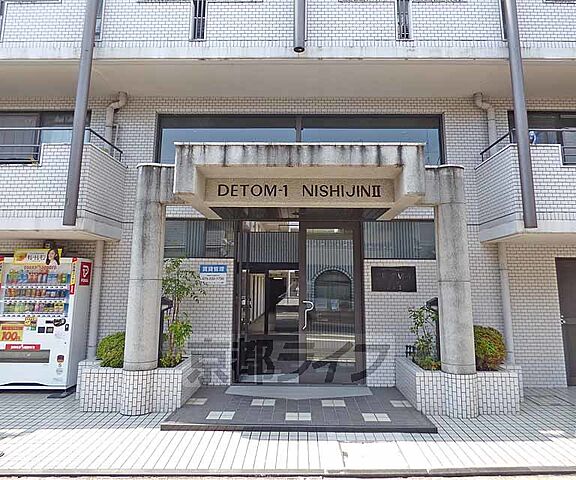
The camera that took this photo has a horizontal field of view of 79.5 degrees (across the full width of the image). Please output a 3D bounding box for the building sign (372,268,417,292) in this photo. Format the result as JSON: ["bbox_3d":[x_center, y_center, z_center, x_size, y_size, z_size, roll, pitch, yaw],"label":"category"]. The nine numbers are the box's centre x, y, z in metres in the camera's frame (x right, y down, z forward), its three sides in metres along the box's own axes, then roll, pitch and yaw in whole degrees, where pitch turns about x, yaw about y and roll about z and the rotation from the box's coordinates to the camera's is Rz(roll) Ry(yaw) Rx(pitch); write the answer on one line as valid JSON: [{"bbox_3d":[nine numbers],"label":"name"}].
[{"bbox_3d":[1.637,0.608,5.321,0.683,0.381,0.035,0,-7,0],"label":"building sign"}]

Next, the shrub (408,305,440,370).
[{"bbox_3d":[1.891,1.321,4.755,0.447,0.849,0.402,0,-7,0],"label":"shrub"}]

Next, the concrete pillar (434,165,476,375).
[{"bbox_3d":[2.161,0.371,4.521,0.385,2.597,0.385,0,-7,0],"label":"concrete pillar"}]

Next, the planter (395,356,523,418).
[{"bbox_3d":[2.332,1.935,4.641,1.466,0.493,1.047,0,-7,0],"label":"planter"}]

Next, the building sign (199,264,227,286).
[{"bbox_3d":[-1.152,0.542,5.335,0.416,0.298,0.022,0,-7,0],"label":"building sign"}]

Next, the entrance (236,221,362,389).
[{"bbox_3d":[0.170,0.936,5.422,2.018,2.505,0.180,0,-8,1],"label":"entrance"}]

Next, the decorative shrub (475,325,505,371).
[{"bbox_3d":[2.701,1.467,4.726,0.553,0.603,0.543,0,-7,0],"label":"decorative shrub"}]

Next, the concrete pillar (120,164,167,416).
[{"bbox_3d":[-1.854,0.586,4.525,0.412,3.080,0.412,0,-7,0],"label":"concrete pillar"}]

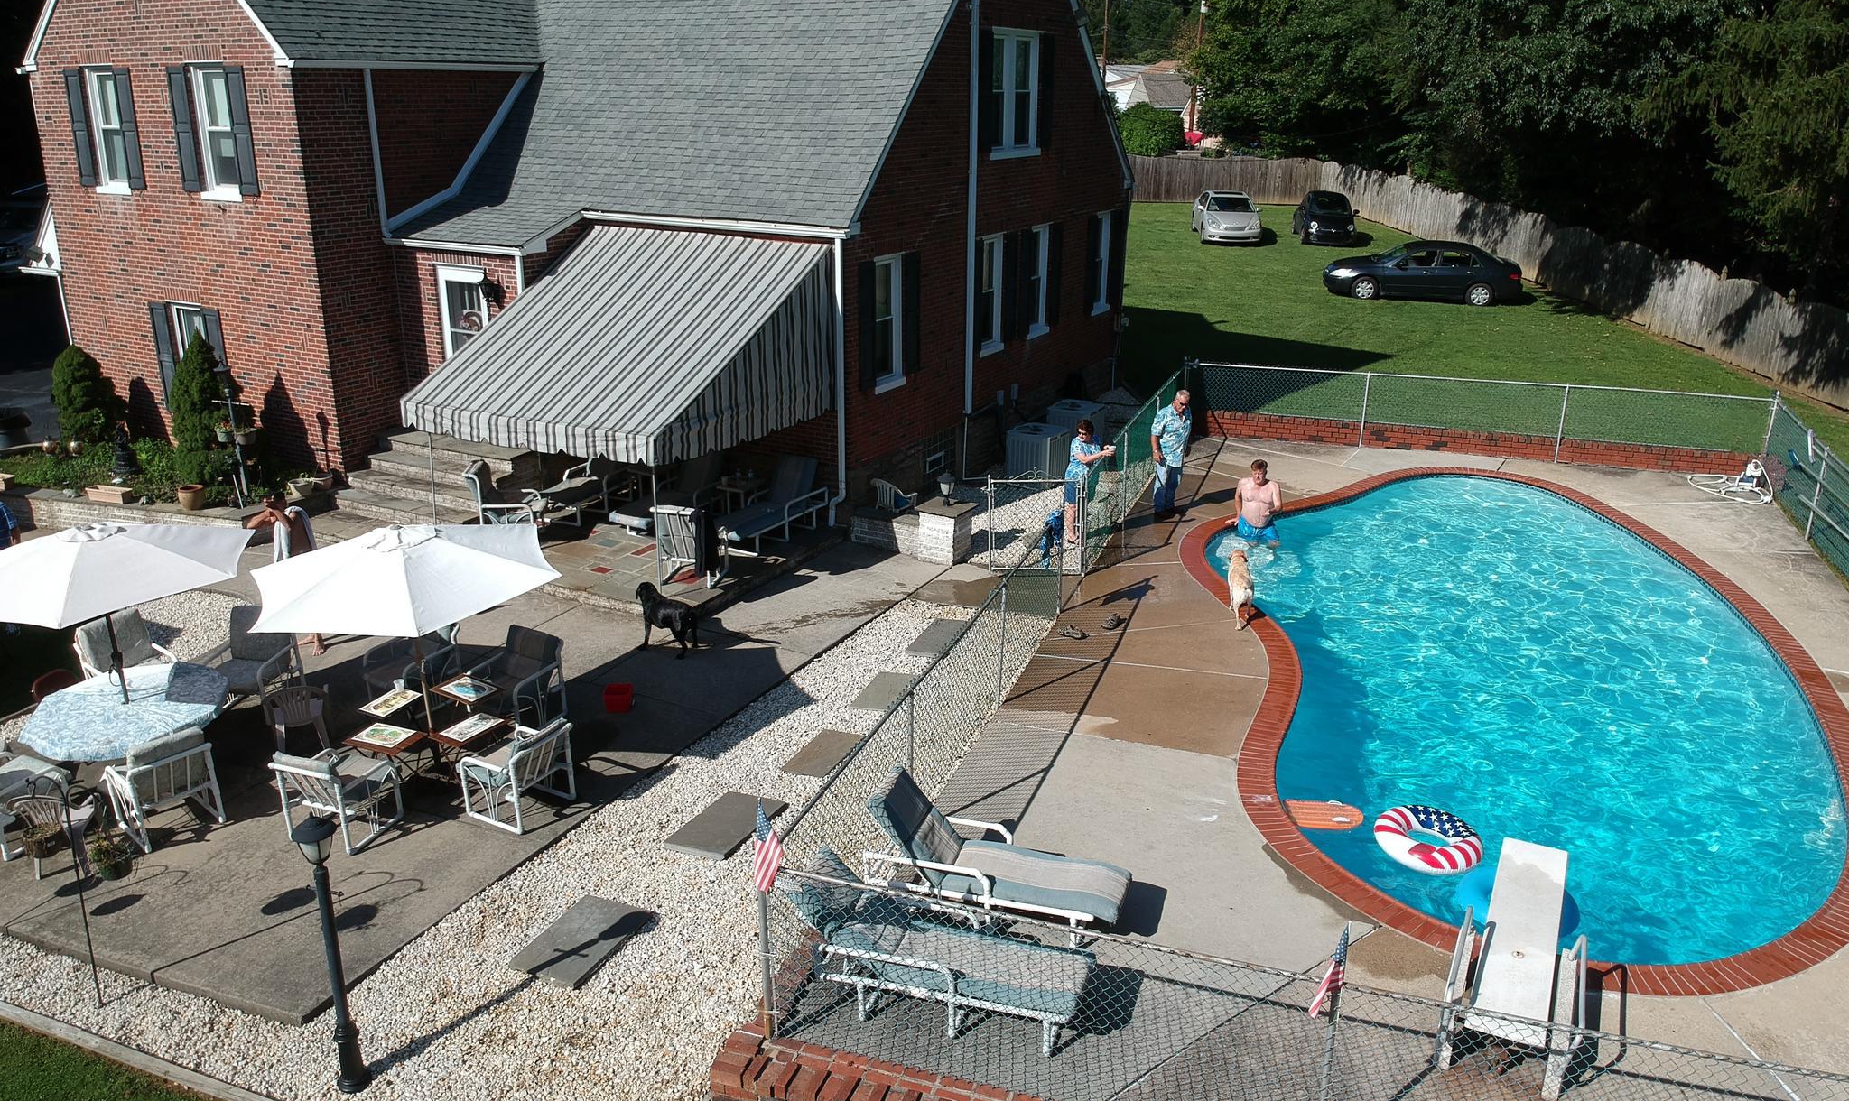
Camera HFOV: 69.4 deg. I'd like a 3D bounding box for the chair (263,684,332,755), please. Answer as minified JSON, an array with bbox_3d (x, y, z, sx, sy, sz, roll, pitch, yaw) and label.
[{"bbox_3d":[-5.696,1.431,12.250,0.570,0.780,0.570,-6,20,-17],"label":"chair"}]

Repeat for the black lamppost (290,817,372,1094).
[{"bbox_3d":[-3.290,2.263,7.467,0.250,1.770,0.250,0,19,0],"label":"black lamppost"}]

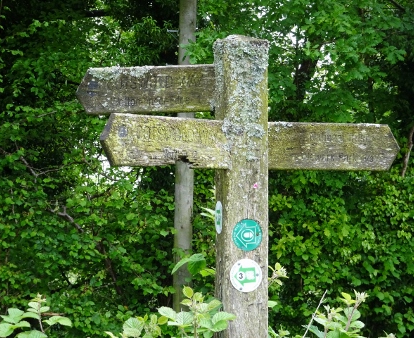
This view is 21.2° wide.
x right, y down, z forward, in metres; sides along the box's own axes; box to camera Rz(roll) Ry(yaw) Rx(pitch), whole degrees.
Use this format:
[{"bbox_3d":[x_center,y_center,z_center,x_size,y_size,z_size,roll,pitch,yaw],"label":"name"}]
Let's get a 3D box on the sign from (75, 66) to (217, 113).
[{"bbox_3d":[-0.147,-0.204,2.840,0.385,0.117,0.035,0,-2,15],"label":"sign"}]

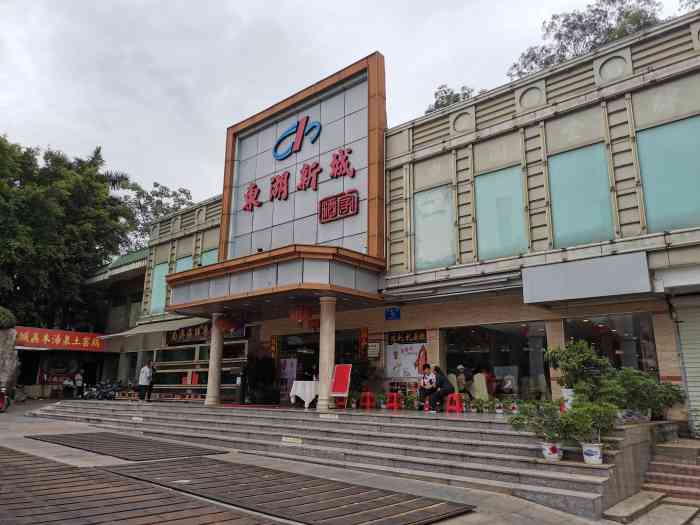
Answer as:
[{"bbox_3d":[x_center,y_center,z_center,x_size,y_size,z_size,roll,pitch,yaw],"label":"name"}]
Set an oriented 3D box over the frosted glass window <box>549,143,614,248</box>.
[{"bbox_3d":[5.495,-1.585,12.566,1.366,2.386,0.100,-11,-18,40],"label":"frosted glass window"}]

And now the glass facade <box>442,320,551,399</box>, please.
[{"bbox_3d":[3.763,2.608,13.805,2.940,2.010,0.100,-11,-18,40],"label":"glass facade"}]

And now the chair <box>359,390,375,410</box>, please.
[{"bbox_3d":[0.453,3.811,14.407,0.380,0.470,0.380,-11,-18,40],"label":"chair"}]

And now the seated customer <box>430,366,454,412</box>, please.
[{"bbox_3d":[2.375,3.281,13.588,0.480,1.170,0.700,-11,-18,40],"label":"seated customer"}]

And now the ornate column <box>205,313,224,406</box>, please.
[{"bbox_3d":[-4.495,3.190,17.379,0.480,2.980,0.480,-11,-18,40],"label":"ornate column"}]

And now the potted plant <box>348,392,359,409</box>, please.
[{"bbox_3d":[0.106,4.168,15.910,0.300,0.480,0.300,1,-14,0],"label":"potted plant"}]

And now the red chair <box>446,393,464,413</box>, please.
[{"bbox_3d":[2.605,3.512,13.043,0.380,0.470,0.380,-11,-18,40],"label":"red chair"}]

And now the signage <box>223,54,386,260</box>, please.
[{"bbox_3d":[-1.879,-2.628,17.408,7.420,6.300,0.420,-11,-18,40],"label":"signage"}]

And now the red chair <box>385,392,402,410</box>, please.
[{"bbox_3d":[1.216,3.893,14.694,0.400,0.470,0.400,-11,-18,40],"label":"red chair"}]

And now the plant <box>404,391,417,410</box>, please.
[{"bbox_3d":[1.703,3.891,14.801,0.350,0.540,0.350,1,-14,0],"label":"plant"}]

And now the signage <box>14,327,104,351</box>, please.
[{"bbox_3d":[-13.847,3.718,25.083,0.150,0.980,4.400,-11,-18,40],"label":"signage"}]

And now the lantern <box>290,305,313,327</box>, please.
[{"bbox_3d":[-1.391,1.489,14.772,0.640,0.600,0.640,1,-14,0],"label":"lantern"}]

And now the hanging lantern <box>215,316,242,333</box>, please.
[{"bbox_3d":[-3.779,2.009,16.769,0.620,0.550,0.620,-11,-18,40],"label":"hanging lantern"}]

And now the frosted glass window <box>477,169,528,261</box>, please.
[{"bbox_3d":[3.979,-1.276,13.835,1.359,2.408,0.100,-11,-18,40],"label":"frosted glass window"}]

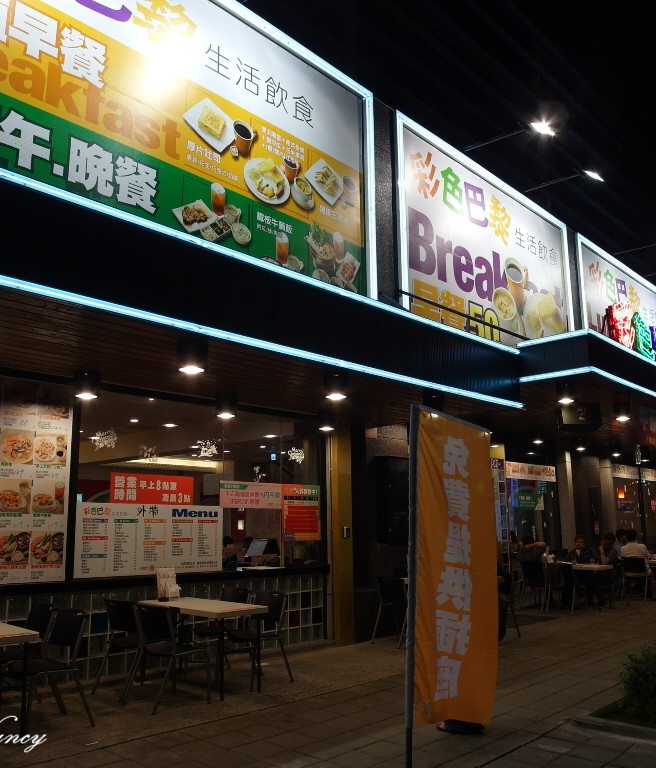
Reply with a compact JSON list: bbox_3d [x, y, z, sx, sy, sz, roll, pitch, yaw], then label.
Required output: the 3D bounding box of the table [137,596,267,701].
[{"bbox_3d":[-1.203,2.494,6.762,1.330,0.745,0.610,-11,-16,42],"label":"table"}]

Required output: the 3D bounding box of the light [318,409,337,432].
[{"bbox_3d":[0.002,0.478,9.130,0.235,0.245,0.235,-1,-12,0],"label":"light"}]

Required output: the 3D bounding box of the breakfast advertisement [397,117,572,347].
[{"bbox_3d":[2.297,-1.588,9.512,0.150,2.520,4.463,-11,-16,42],"label":"breakfast advertisement"}]

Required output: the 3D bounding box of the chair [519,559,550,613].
[{"bbox_3d":[3.783,3.681,12.890,0.480,0.810,0.560,-12,-16,43],"label":"chair"}]

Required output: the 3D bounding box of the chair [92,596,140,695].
[{"bbox_3d":[-1.798,2.427,6.574,0.560,0.810,0.490,11,-16,-43],"label":"chair"}]

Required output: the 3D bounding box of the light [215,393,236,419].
[{"bbox_3d":[-1.133,0.233,7.887,0.230,0.245,0.230,-1,-12,0],"label":"light"}]

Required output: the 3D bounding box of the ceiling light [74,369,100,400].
[{"bbox_3d":[-2.275,0.001,6.720,0.235,0.245,0.235,-11,-16,42],"label":"ceiling light"}]

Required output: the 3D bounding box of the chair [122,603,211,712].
[{"bbox_3d":[-1.361,2.255,5.961,0.540,0.800,0.560,-11,-16,42],"label":"chair"}]

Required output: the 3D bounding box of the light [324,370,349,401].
[{"bbox_3d":[0.083,0.001,6.848,0.235,0.245,0.235,-1,-12,0],"label":"light"}]

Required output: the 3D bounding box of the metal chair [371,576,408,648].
[{"bbox_3d":[0.941,2.952,9.240,0.560,0.810,0.500,9,-15,-38],"label":"metal chair"}]

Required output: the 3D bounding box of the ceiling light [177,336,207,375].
[{"bbox_3d":[-1.082,-0.236,5.638,0.230,0.245,0.230,-1,-12,0],"label":"ceiling light"}]

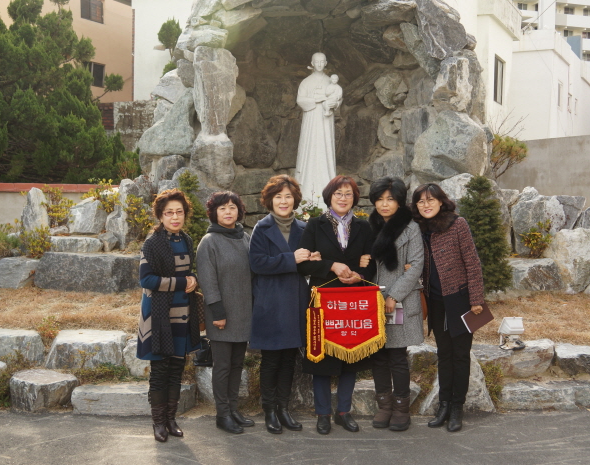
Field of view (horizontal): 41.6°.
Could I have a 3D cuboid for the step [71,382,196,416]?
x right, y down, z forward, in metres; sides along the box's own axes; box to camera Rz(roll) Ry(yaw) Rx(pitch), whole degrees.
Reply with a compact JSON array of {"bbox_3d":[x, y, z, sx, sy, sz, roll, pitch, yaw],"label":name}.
[{"bbox_3d":[-1.107,1.149,5.392,0.800,0.150,0.320,1,4,0],"label":"step"}]

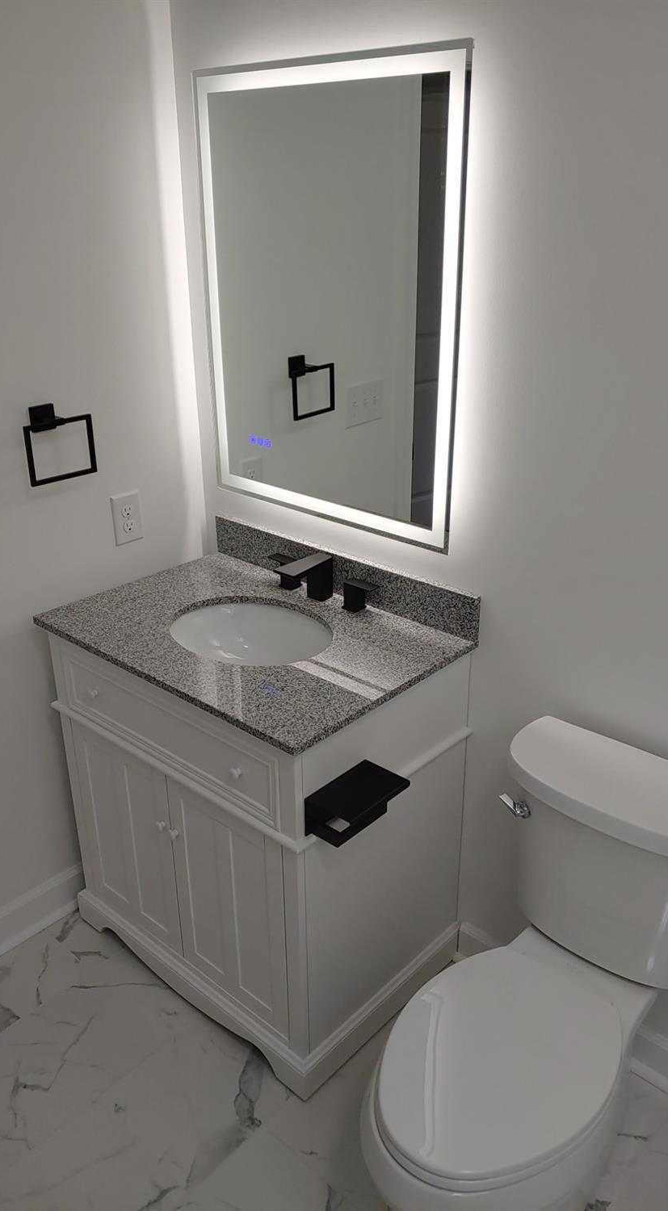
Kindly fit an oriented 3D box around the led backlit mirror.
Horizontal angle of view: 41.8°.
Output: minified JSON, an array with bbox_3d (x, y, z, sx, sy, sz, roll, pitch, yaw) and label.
[{"bbox_3d":[-0.023,-0.615,1.834,0.704,0.898,0.036,20,31,37],"label":"led backlit mirror"}]

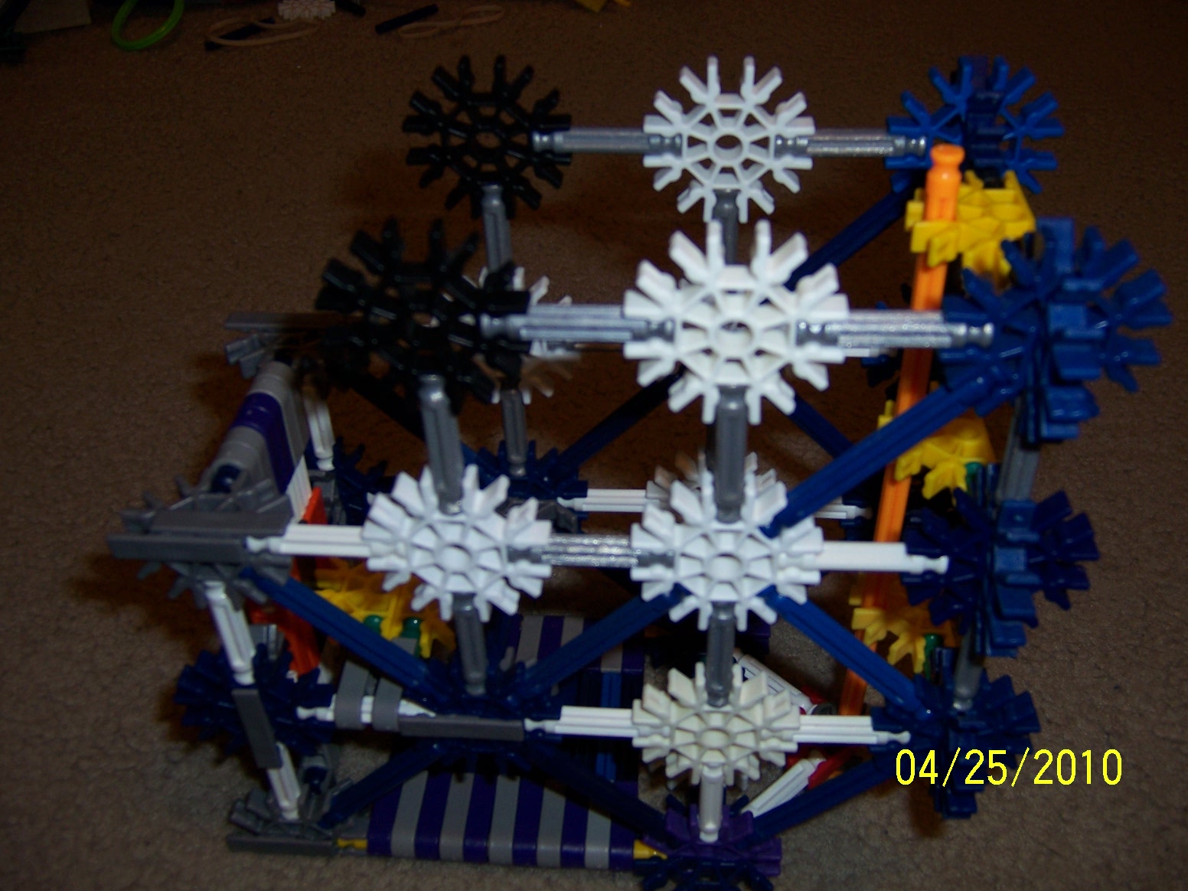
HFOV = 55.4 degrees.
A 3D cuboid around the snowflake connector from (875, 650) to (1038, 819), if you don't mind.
[{"bbox_3d":[0.080,0.065,0.251,0.036,0.036,0.036,1,38,5],"label":"snowflake connector"}]

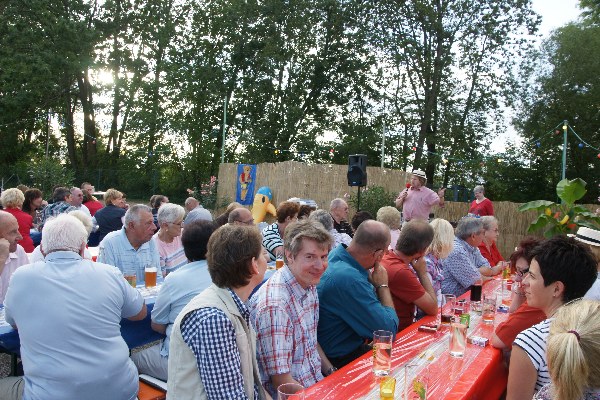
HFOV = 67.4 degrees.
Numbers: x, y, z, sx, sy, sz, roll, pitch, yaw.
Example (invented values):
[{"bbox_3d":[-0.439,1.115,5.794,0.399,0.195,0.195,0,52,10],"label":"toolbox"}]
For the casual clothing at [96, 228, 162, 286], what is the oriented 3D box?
[{"bbox_3d":[-1.147,0.431,3.037,0.430,0.480,0.290,2,2,-30],"label":"casual clothing"}]

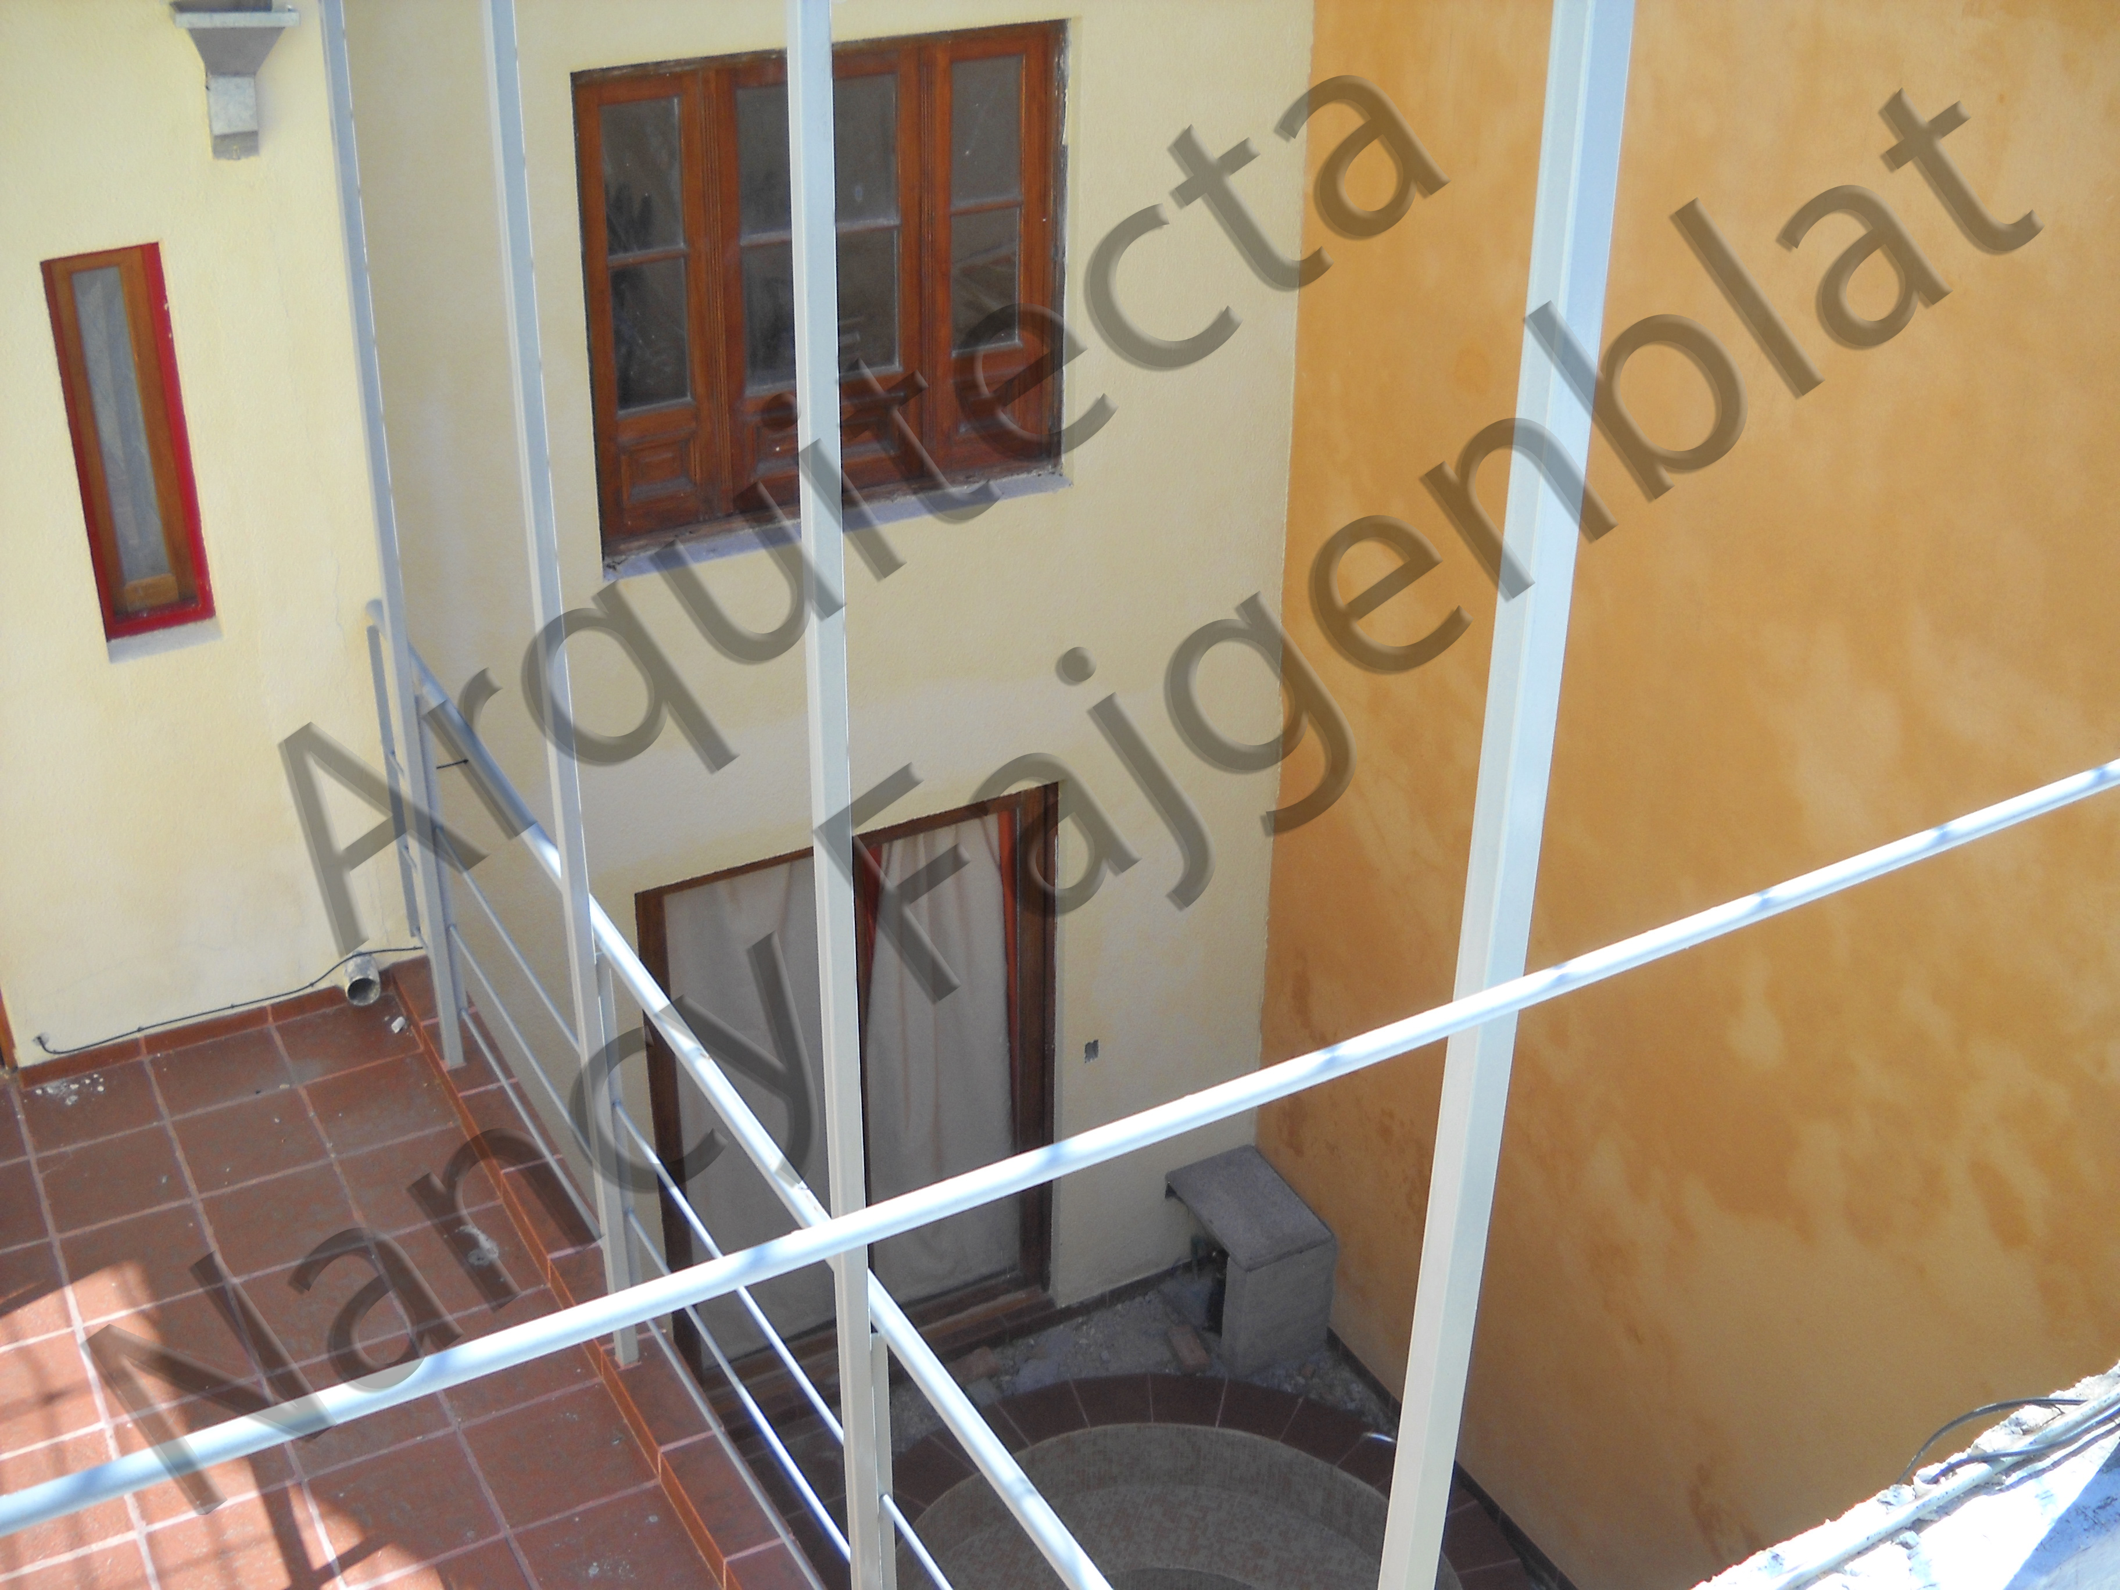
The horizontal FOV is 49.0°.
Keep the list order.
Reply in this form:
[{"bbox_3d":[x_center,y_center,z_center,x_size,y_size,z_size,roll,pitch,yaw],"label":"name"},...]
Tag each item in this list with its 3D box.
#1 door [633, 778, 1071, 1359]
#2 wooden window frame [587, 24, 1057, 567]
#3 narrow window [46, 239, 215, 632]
[{"bbox_3d":[-0.679,1.051,7.849,1.454,2.124,0.100,-14,31,-26],"label":"door"},{"bbox_3d":[-0.644,-1.427,6.554,1.458,1.333,0.100,-14,31,-26],"label":"wooden window frame"},{"bbox_3d":[-2.065,-0.784,5.162,0.238,0.870,0.100,-14,32,-26],"label":"narrow window"}]

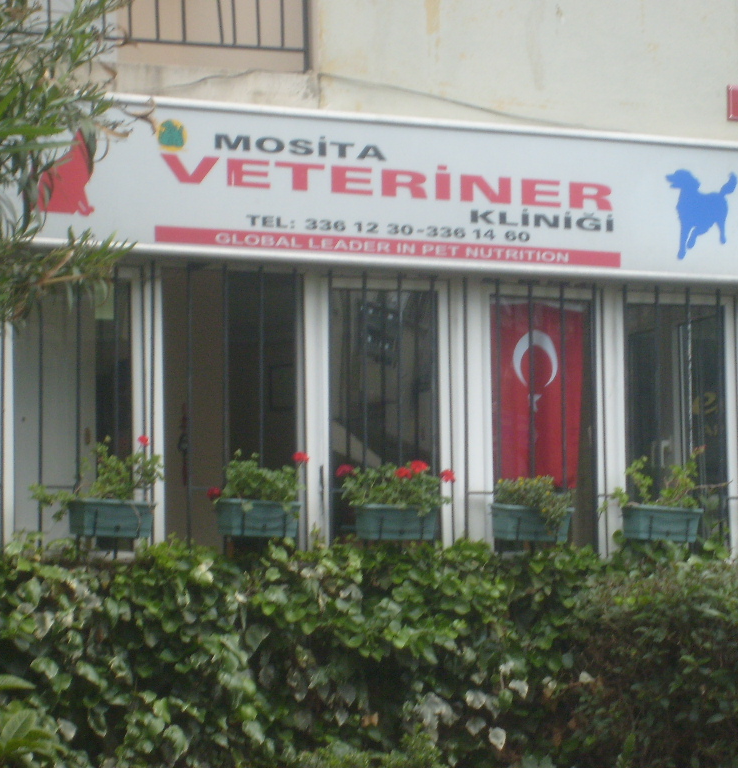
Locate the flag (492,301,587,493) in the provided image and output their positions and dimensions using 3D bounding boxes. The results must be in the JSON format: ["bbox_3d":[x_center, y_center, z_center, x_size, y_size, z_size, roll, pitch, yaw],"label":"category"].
[{"bbox_3d":[0.852,0.058,15.848,0.550,0.965,0.060,2,-6,-27],"label":"flag"}]

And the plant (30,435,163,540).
[{"bbox_3d":[-1.252,0.475,14.402,0.579,0.488,0.270,2,-6,-27],"label":"plant"}]

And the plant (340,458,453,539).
[{"bbox_3d":[0.132,0.561,15.096,0.560,0.395,0.260,2,-6,-27],"label":"plant"}]

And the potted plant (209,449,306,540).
[{"bbox_3d":[-0.520,0.518,14.769,0.453,0.420,0.250,2,-6,-27],"label":"potted plant"}]

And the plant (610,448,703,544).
[{"bbox_3d":[1.461,0.558,15.770,0.495,0.489,0.240,2,-6,-27],"label":"plant"}]

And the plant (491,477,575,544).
[{"bbox_3d":[0.805,0.618,15.431,0.415,0.335,0.200,2,-6,-27],"label":"plant"}]

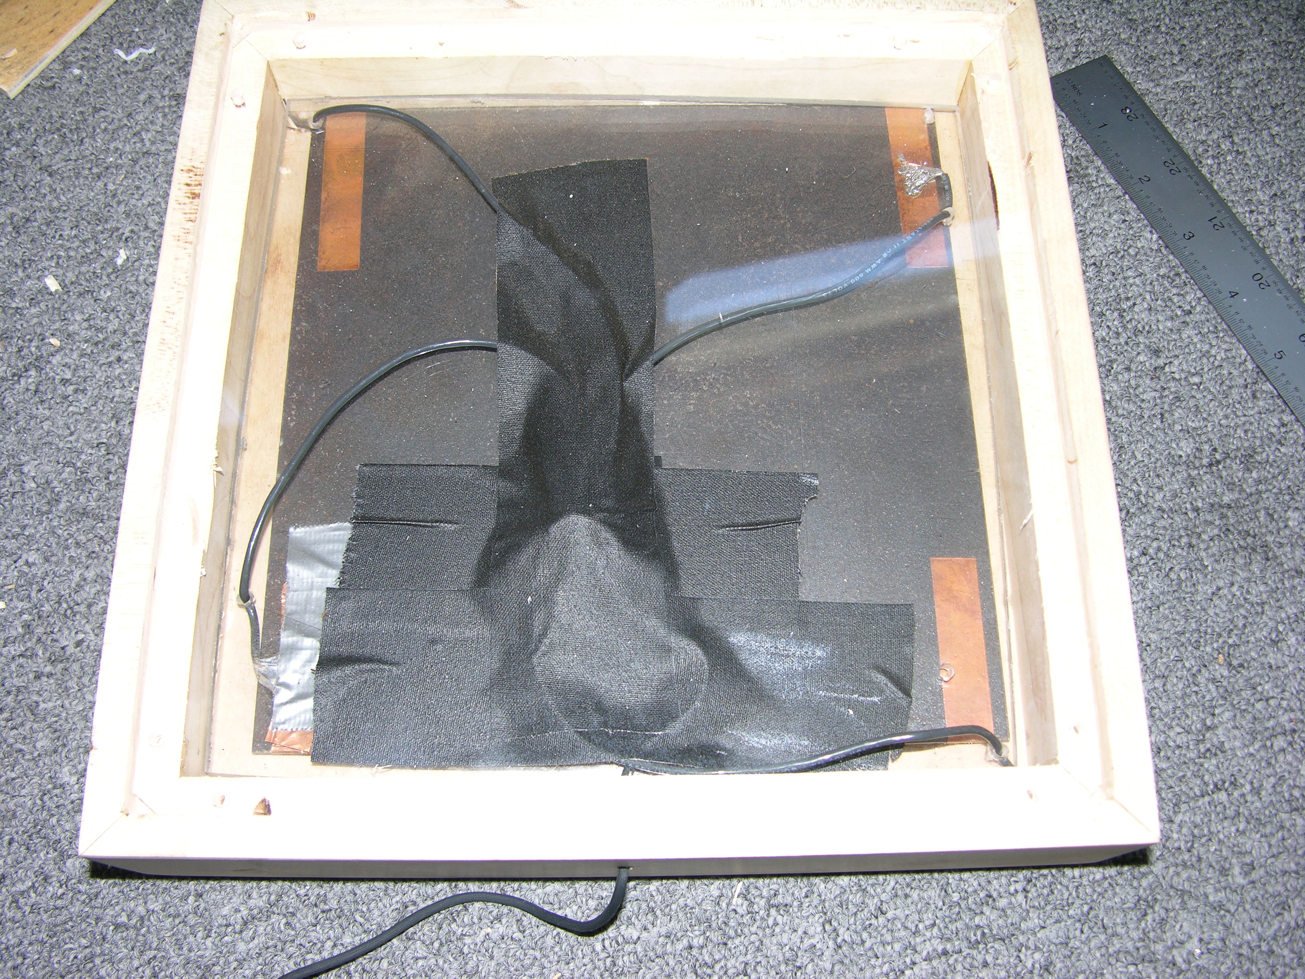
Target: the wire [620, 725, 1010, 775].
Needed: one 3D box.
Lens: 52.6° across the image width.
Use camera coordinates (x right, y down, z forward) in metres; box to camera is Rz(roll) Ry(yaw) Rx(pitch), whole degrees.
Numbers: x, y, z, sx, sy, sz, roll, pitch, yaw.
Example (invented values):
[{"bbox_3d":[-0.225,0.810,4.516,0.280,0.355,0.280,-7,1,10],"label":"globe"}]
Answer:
[{"bbox_3d":[0.044,0.070,0.357,0.104,0.010,0.014,0,68,-1],"label":"wire"}]

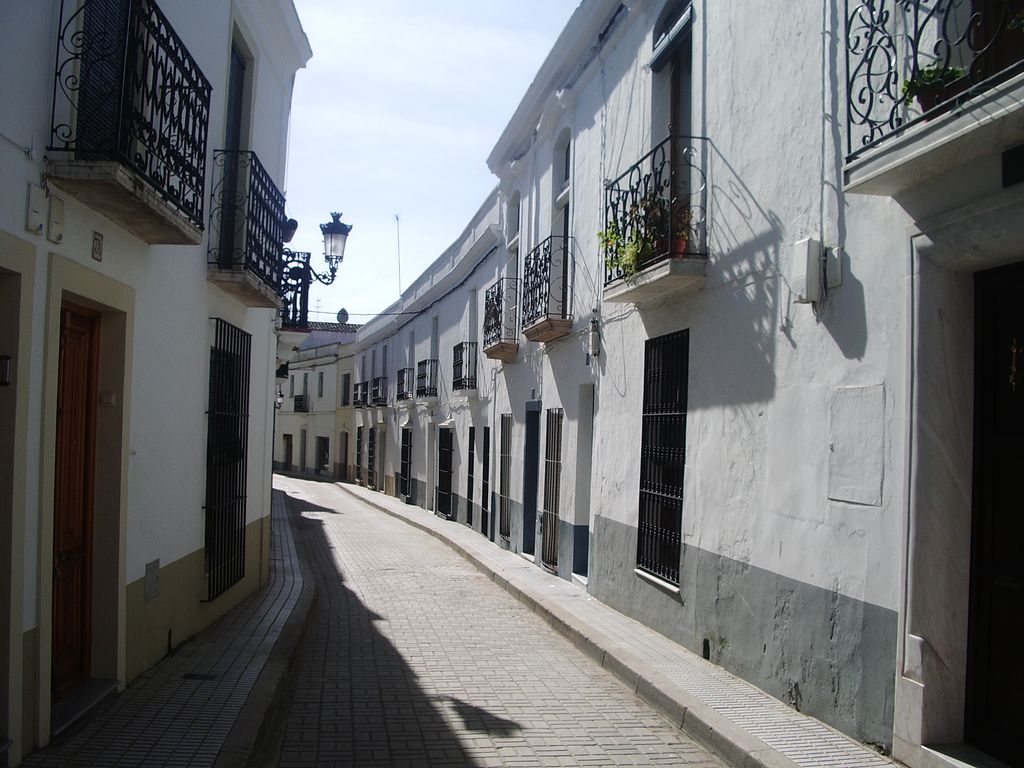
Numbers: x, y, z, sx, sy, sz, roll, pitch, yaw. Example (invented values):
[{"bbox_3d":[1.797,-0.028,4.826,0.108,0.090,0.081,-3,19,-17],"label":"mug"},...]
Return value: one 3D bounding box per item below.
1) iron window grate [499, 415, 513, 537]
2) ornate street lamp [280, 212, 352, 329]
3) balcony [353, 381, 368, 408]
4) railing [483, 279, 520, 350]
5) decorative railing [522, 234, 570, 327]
[{"bbox_3d":[-0.108,1.494,16.857,0.070,2.020,0.980,2,-3,-10],"label":"iron window grate"},{"bbox_3d":[-2.700,-1.568,14.300,0.930,1.520,0.460,2,-3,-6],"label":"ornate street lamp"},{"bbox_3d":[-6.146,0.381,42.293,0.320,0.910,1.500,3,-3,-16],"label":"balcony"},{"bbox_3d":[-0.164,-1.128,16.850,0.300,0.970,1.660,2,-2,-10],"label":"railing"},{"bbox_3d":[0.465,-1.285,13.529,0.310,1.000,1.710,2,-3,-10],"label":"decorative railing"}]

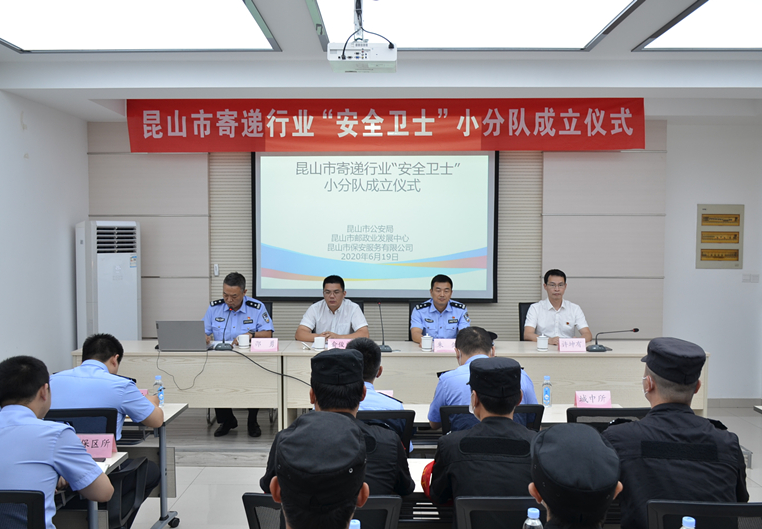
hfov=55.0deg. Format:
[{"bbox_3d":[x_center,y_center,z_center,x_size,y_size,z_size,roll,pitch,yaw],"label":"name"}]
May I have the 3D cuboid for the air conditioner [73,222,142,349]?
[{"bbox_3d":[-2.512,0.507,6.798,0.500,1.800,0.340,-2,3,-38],"label":"air conditioner"}]

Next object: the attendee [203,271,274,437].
[{"bbox_3d":[-1.246,0.715,6.272,0.600,1.312,0.800,0,2,3],"label":"attendee"}]

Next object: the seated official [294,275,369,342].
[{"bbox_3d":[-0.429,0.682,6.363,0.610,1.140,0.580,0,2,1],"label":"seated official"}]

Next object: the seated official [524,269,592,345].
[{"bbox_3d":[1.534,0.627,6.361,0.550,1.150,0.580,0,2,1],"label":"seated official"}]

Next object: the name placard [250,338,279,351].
[{"bbox_3d":[-0.927,0.635,5.876,0.210,0.100,0.065,0,2,1],"label":"name placard"}]

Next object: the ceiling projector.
[{"bbox_3d":[-0.089,-1.063,3.786,0.350,0.088,0.270,0,2,1],"label":"ceiling projector"}]

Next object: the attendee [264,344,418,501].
[{"bbox_3d":[-0.145,0.935,2.603,0.550,1.290,0.700,0,3,0],"label":"attendee"}]

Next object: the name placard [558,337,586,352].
[{"bbox_3d":[1.526,0.635,5.851,0.210,0.100,0.065,0,2,1],"label":"name placard"}]

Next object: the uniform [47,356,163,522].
[{"bbox_3d":[-1.523,0.985,4.093,0.560,0.960,0.600,0,2,4],"label":"uniform"}]

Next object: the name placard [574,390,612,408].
[{"bbox_3d":[1.282,0.811,4.403,0.210,0.100,0.080,0,2,1],"label":"name placard"}]

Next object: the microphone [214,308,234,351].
[{"bbox_3d":[-1.227,0.497,5.722,0.145,0.324,0.190,0,2,6],"label":"microphone"}]

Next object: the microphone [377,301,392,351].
[{"bbox_3d":[0.035,0.479,5.656,0.115,0.372,0.170,0,2,1],"label":"microphone"}]

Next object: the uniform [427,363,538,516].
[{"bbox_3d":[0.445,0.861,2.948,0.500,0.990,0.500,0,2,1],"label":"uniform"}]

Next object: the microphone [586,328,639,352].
[{"bbox_3d":[1.798,0.582,5.668,0.407,0.174,0.150,0,2,-5],"label":"microphone"}]

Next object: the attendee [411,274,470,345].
[{"bbox_3d":[0.518,0.736,6.291,0.530,1.277,0.780,0,2,1],"label":"attendee"}]

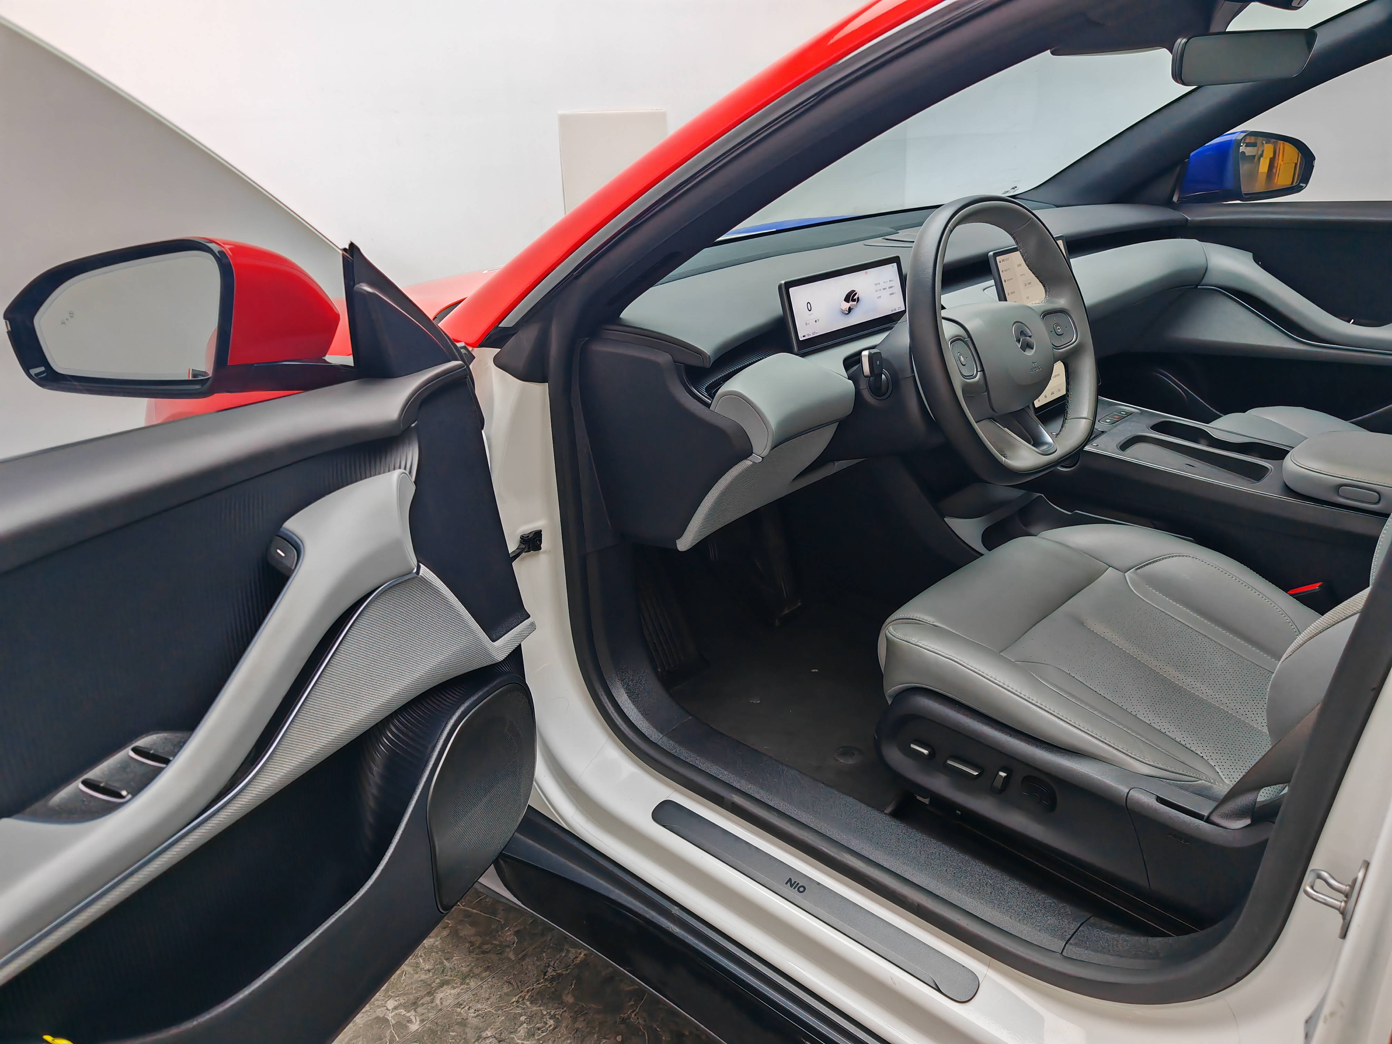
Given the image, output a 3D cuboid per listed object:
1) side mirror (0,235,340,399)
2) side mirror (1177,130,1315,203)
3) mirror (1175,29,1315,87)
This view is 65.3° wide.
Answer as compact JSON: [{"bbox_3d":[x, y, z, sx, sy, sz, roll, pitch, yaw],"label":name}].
[{"bbox_3d":[-0.514,-0.213,1.081,0.271,0.154,0.161,3,23,11],"label":"side mirror"},{"bbox_3d":[1.189,-0.776,2.351,0.271,0.154,0.161,-14,25,-29],"label":"side mirror"},{"bbox_3d":[0.733,-0.626,1.461,0.232,0.063,0.031,-12,31,-21],"label":"mirror"}]

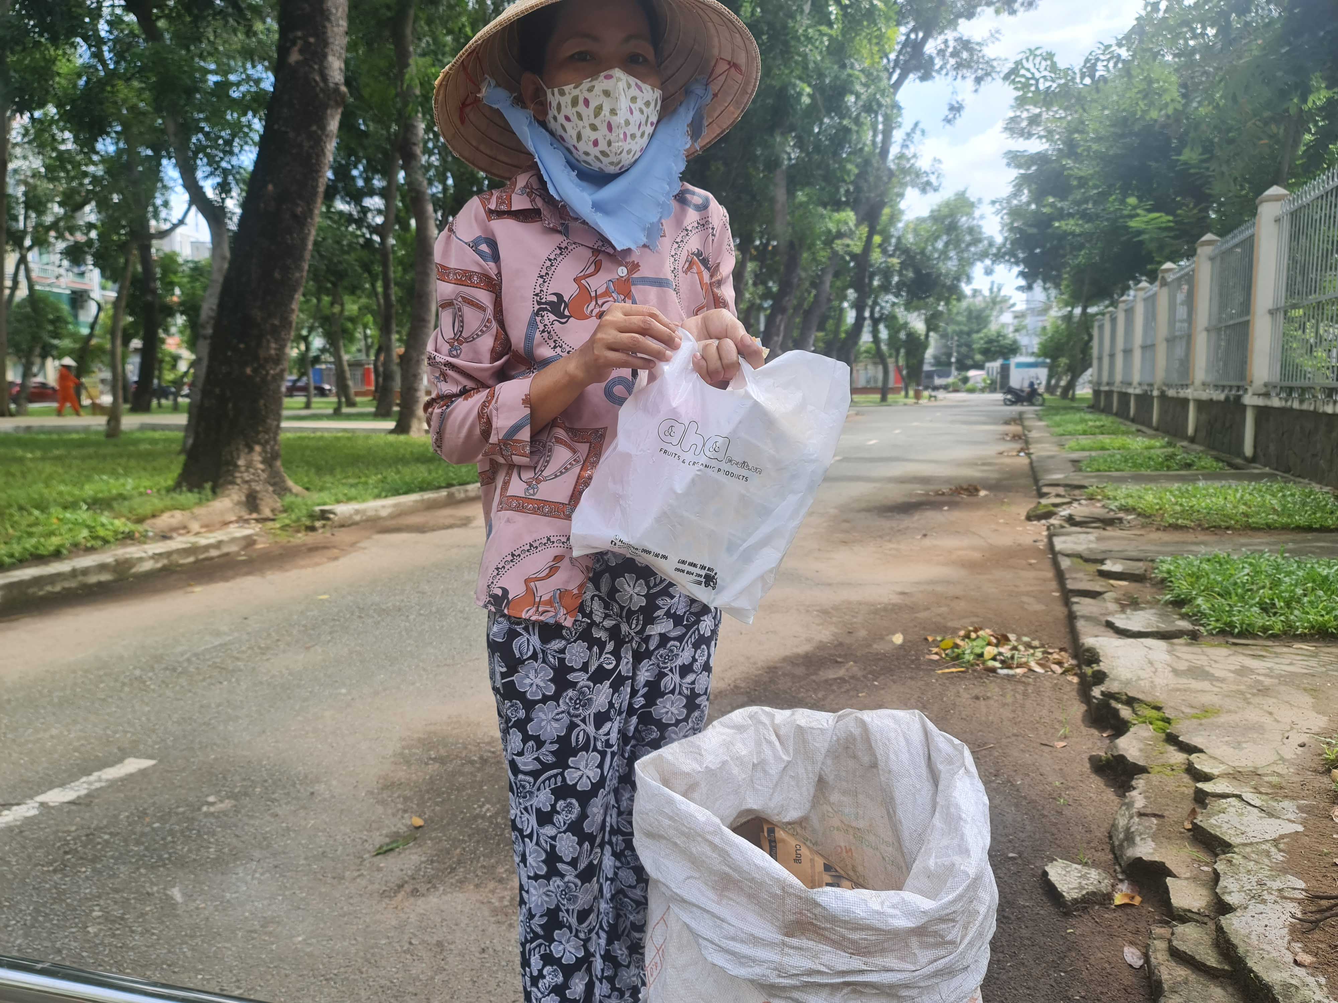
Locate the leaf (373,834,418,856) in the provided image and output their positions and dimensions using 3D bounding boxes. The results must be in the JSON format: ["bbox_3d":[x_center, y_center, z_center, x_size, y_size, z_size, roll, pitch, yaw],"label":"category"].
[{"bbox_3d":[-0.674,0.840,2.378,0.046,0.015,0.133,5,9,38],"label":"leaf"}]

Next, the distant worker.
[{"bbox_3d":[-15.626,-2.993,25.200,0.580,1.550,0.470,-3,7,-17],"label":"distant worker"}]

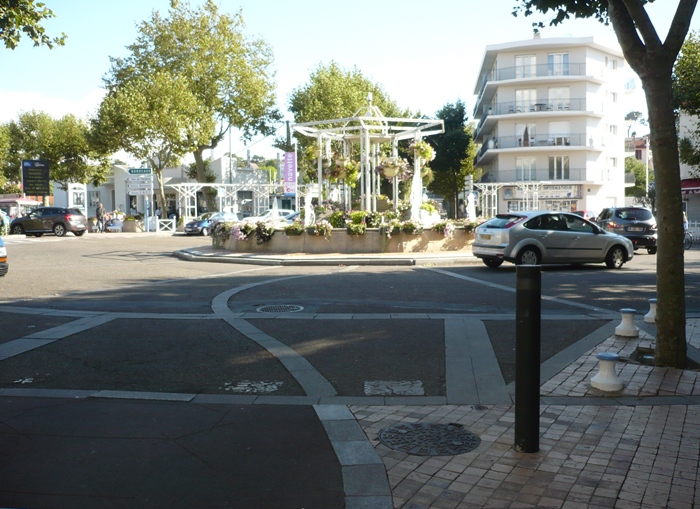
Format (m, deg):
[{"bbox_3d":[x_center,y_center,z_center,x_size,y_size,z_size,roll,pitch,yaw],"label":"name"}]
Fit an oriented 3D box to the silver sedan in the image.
[{"bbox_3d":[5.460,-0.385,18.600,4.340,1.497,1.840,-2,4,-19],"label":"silver sedan"}]

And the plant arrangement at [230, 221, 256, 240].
[{"bbox_3d":[-3.446,-0.776,22.900,0.780,0.620,0.460,2,4,30],"label":"plant arrangement"}]

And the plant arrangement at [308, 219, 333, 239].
[{"bbox_3d":[-0.921,-0.781,22.100,0.750,0.550,0.420,0,4,2],"label":"plant arrangement"}]

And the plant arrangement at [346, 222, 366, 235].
[{"bbox_3d":[0.203,-0.812,22.100,0.630,0.400,0.380,0,4,1],"label":"plant arrangement"}]

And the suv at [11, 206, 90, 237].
[{"bbox_3d":[-16.554,-1.749,38.900,4.330,1.620,1.800,1,4,17],"label":"suv"}]

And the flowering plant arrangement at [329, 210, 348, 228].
[{"bbox_3d":[-0.383,-1.150,23.600,0.660,0.620,0.600,0,4,0],"label":"flowering plant arrangement"}]

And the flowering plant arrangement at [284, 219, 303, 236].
[{"bbox_3d":[-1.741,-0.847,22.200,0.620,0.550,0.380,0,4,0],"label":"flowering plant arrangement"}]

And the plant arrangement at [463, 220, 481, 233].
[{"bbox_3d":[3.741,-0.862,21.792,0.650,0.369,0.450,-3,4,-32],"label":"plant arrangement"}]

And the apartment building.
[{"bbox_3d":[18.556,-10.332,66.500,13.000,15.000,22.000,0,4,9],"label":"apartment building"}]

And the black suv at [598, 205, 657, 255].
[{"bbox_3d":[9.572,-0.922,25.151,1.800,1.640,4.500,0,4,8],"label":"black suv"}]

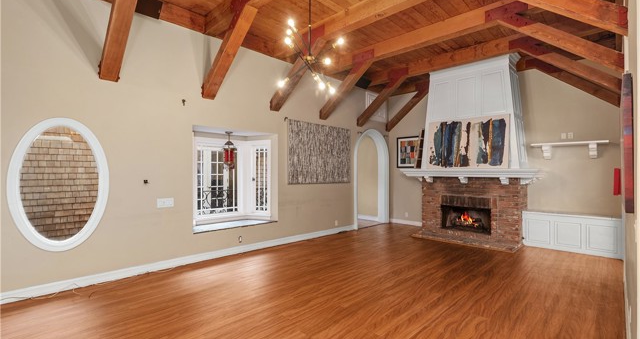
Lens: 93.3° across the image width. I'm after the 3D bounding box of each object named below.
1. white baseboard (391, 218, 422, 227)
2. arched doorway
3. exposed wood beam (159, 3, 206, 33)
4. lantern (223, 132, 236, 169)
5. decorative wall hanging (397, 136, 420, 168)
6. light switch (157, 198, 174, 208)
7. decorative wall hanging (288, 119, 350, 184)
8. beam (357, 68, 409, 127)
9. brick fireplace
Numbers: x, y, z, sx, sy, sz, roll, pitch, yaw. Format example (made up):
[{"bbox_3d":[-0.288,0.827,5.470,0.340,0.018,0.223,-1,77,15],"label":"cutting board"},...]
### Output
[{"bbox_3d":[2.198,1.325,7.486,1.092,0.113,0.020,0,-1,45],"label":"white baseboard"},{"bbox_3d":[1.230,0.204,7.447,0.218,2.348,1.478,0,-1,45],"label":"arched doorway"},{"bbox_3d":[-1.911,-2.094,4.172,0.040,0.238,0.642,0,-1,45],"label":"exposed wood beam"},{"bbox_3d":[-1.505,-0.331,5.036,0.200,0.604,0.200,0,-1,45],"label":"lantern"},{"bbox_3d":[2.222,-0.411,7.443,0.732,0.771,0.035,0,-1,45],"label":"decorative wall hanging"},{"bbox_3d":[-2.033,0.444,3.997,0.012,0.119,0.207,0,-1,45],"label":"light switch"},{"bbox_3d":[0.068,-0.306,6.119,0.035,1.189,1.782,0,-1,45],"label":"decorative wall hanging"},{"bbox_3d":[1.377,-1.505,6.605,0.161,0.199,1.542,1,-39,-45],"label":"beam"},{"bbox_3d":[2.919,0.761,5.962,1.825,1.208,1.182,0,-1,45],"label":"brick fireplace"}]

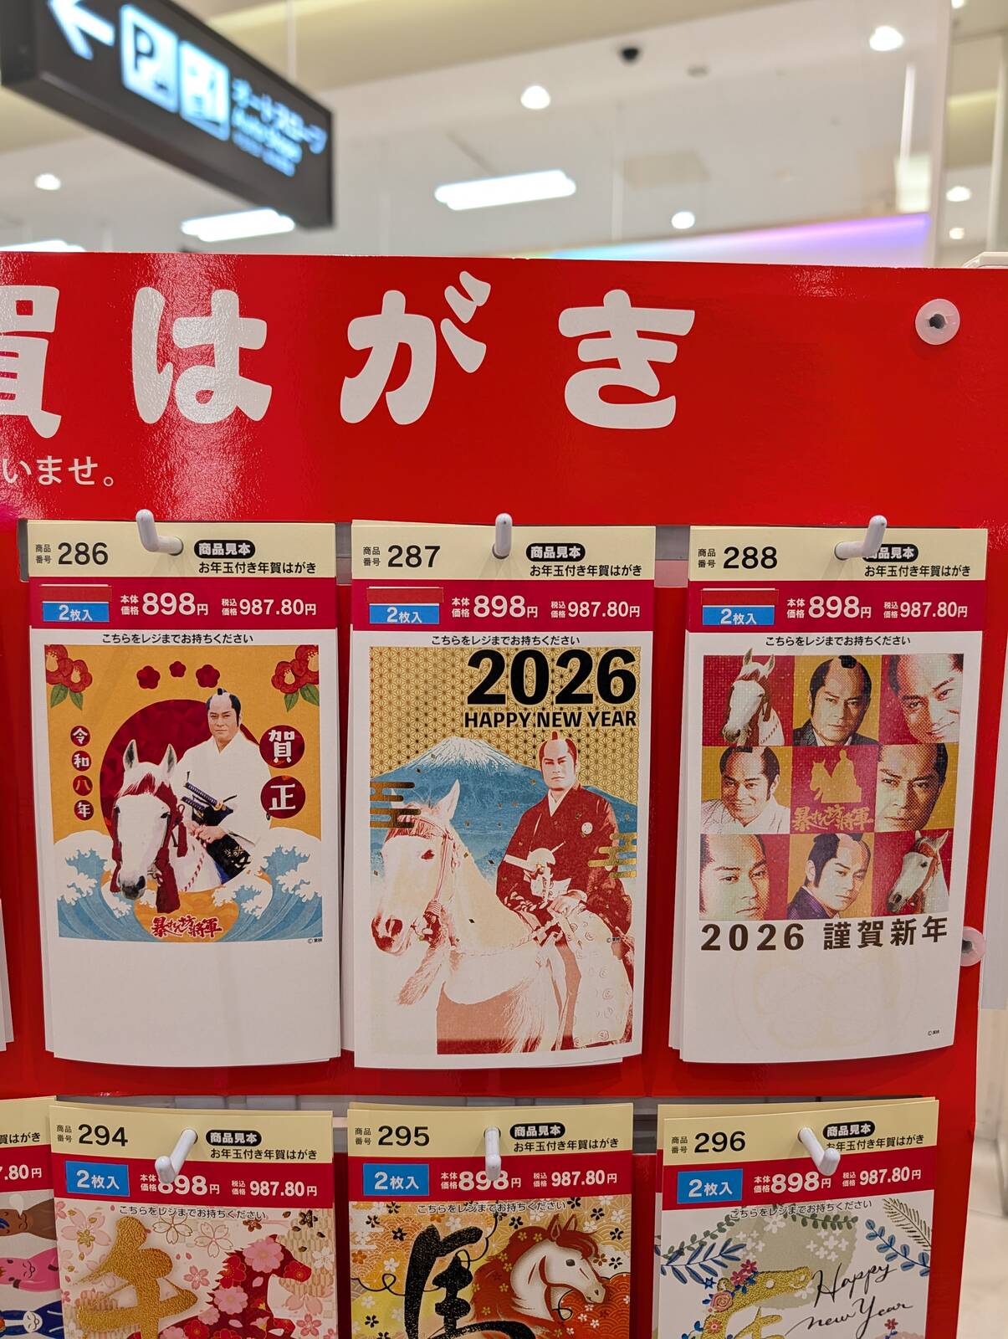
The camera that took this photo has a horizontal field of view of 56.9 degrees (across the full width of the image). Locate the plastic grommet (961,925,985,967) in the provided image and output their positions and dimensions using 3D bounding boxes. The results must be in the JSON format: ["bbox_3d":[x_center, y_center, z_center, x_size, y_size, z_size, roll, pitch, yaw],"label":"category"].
[{"bbox_3d":[0.168,0.101,0.335,0.015,0.015,0.005,0,7,-1],"label":"plastic grommet"}]

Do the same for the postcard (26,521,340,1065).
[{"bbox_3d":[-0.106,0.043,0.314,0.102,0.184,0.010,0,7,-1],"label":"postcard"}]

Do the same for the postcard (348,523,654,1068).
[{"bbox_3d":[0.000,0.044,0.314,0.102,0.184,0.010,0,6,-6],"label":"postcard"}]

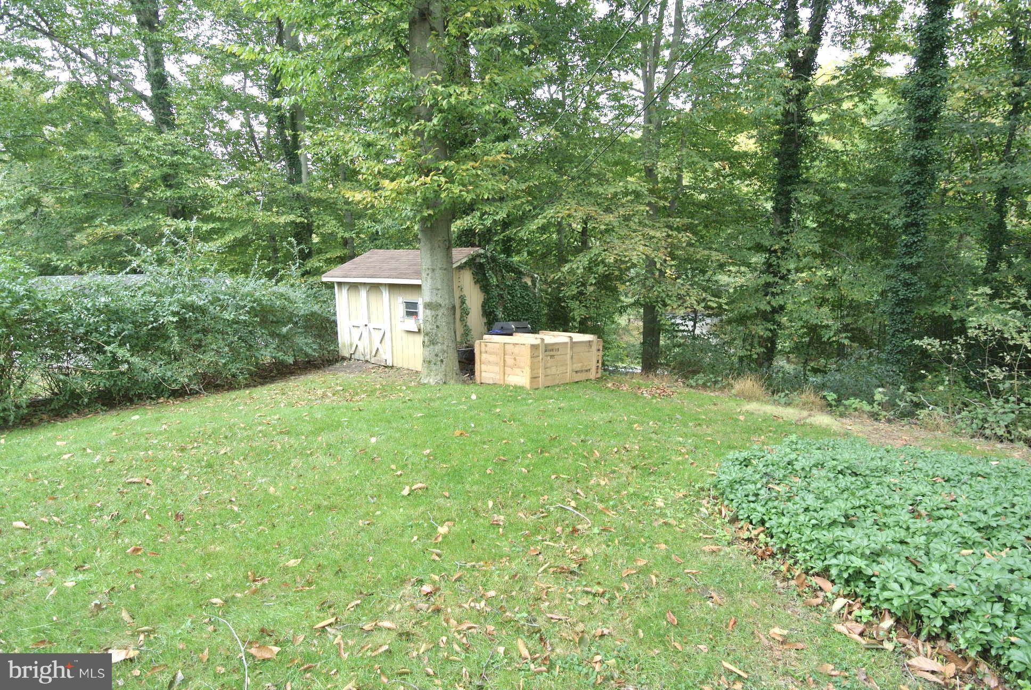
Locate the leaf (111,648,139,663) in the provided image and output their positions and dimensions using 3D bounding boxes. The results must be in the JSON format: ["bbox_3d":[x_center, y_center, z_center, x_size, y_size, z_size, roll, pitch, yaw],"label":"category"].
[{"bbox_3d":[-1.545,1.222,2.037,0.116,0.020,0.055,-1,6,-5],"label":"leaf"}]

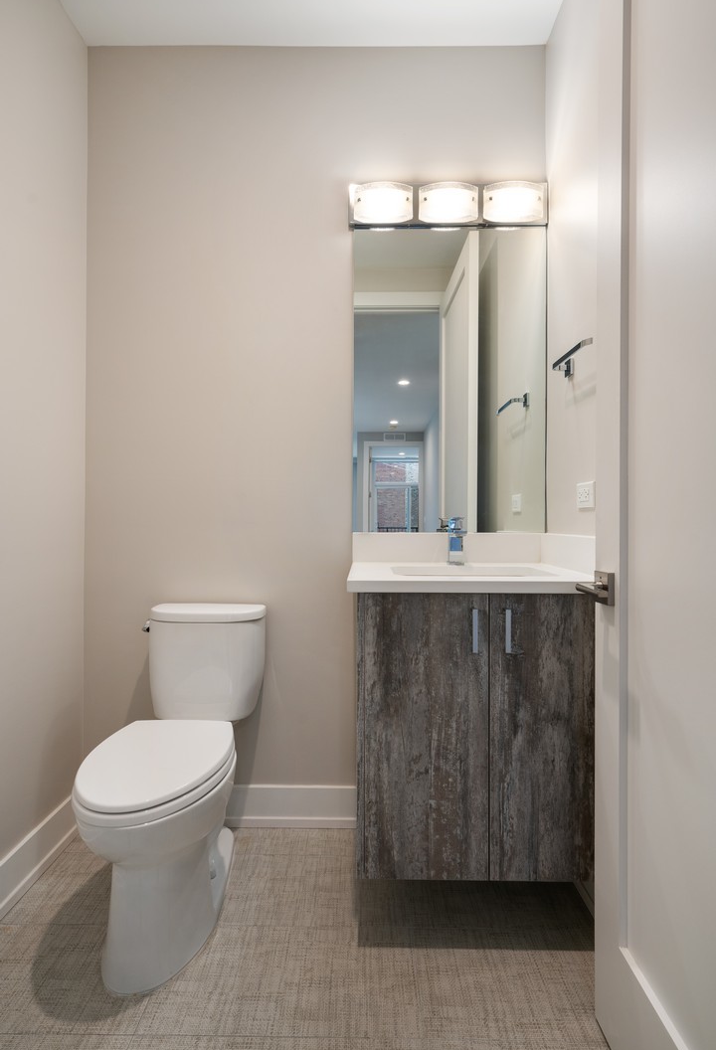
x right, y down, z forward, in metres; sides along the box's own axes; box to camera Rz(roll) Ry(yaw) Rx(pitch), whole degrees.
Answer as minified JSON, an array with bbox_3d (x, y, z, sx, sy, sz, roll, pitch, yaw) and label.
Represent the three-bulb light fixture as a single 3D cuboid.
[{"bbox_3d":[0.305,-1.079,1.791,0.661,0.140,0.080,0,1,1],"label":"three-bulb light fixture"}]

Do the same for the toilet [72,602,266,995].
[{"bbox_3d":[-0.489,0.662,1.487,0.375,0.775,0.730,0,1,1],"label":"toilet"}]

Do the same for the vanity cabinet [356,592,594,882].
[{"bbox_3d":[0.321,0.517,1.583,0.640,0.704,0.540,0,1,1],"label":"vanity cabinet"}]

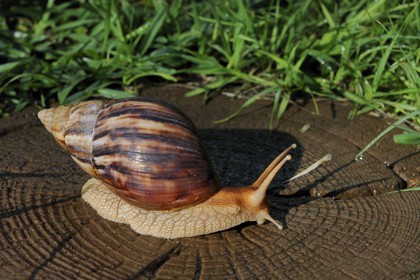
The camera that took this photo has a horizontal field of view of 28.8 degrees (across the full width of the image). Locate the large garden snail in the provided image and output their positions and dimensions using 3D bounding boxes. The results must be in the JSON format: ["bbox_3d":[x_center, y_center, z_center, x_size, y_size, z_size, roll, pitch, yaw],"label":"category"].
[{"bbox_3d":[-0.022,0.011,0.410,0.128,0.064,0.056,5,30,9],"label":"large garden snail"}]

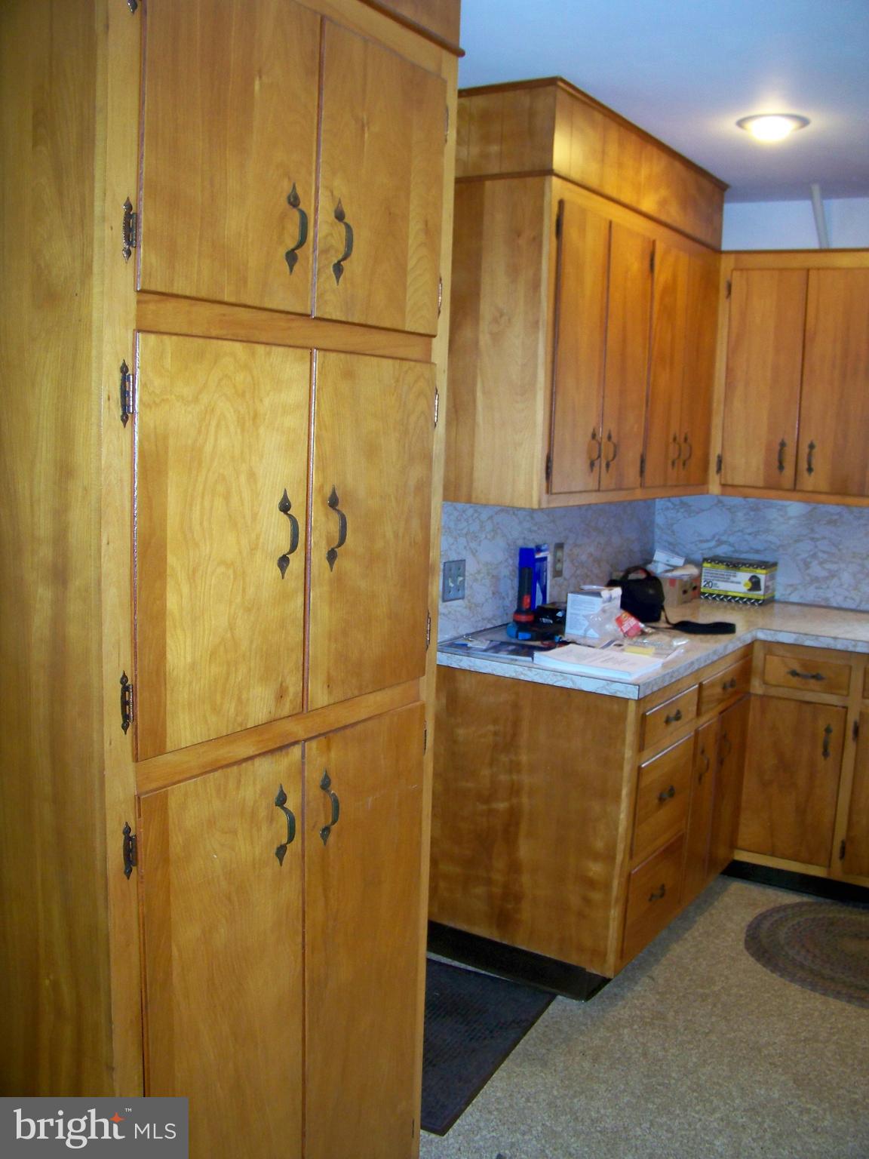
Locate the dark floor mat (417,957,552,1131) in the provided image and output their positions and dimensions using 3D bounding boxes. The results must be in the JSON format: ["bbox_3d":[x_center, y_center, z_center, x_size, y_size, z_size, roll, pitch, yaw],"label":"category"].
[{"bbox_3d":[-0.046,1.141,2.822,0.504,0.012,0.684,6,9,28],"label":"dark floor mat"}]

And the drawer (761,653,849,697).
[{"bbox_3d":[1.318,0.296,3.769,0.275,0.100,0.398,7,9,32],"label":"drawer"}]

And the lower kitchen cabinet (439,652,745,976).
[{"bbox_3d":[0.496,0.598,3.481,0.660,0.766,1.038,7,9,32],"label":"lower kitchen cabinet"}]

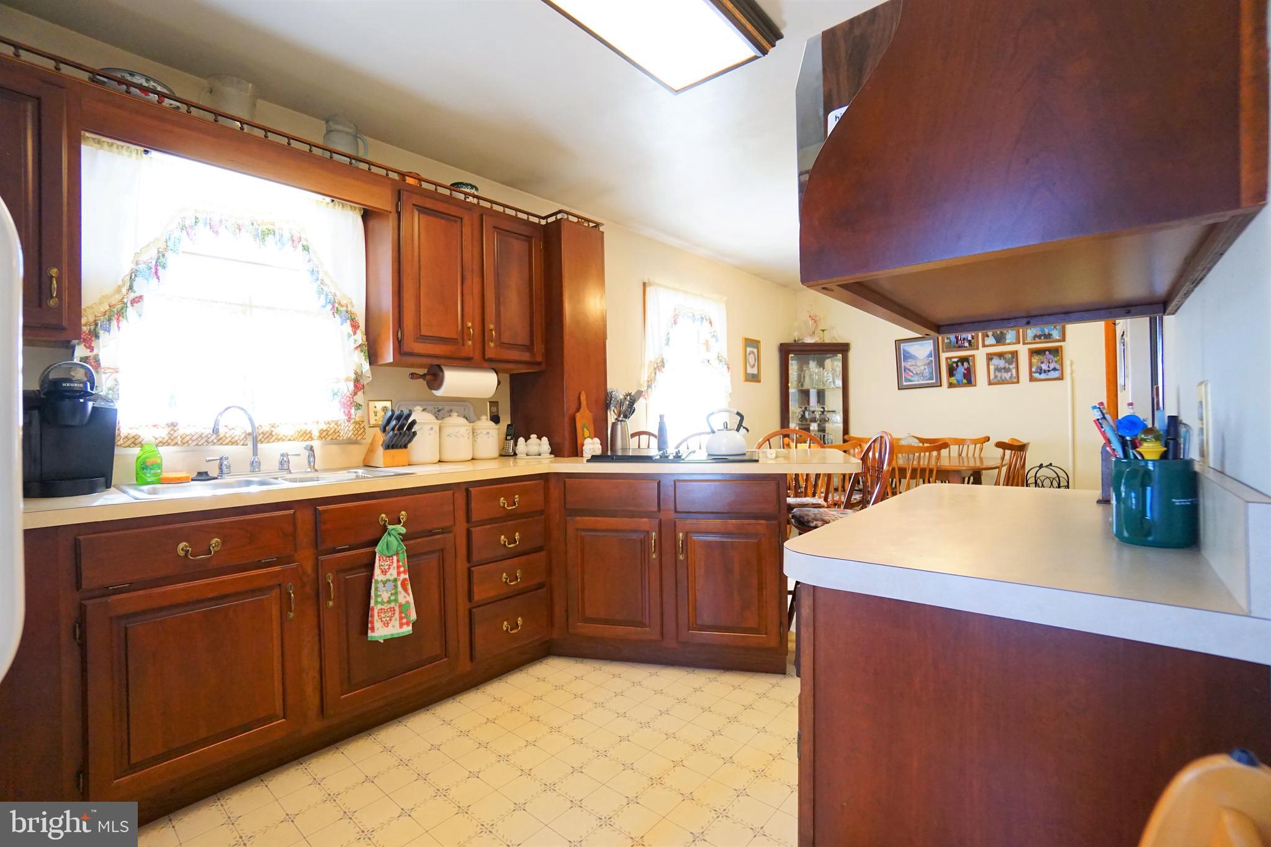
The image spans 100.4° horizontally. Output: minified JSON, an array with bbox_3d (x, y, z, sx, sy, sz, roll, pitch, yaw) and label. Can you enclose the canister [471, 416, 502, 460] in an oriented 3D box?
[{"bbox_3d":[-0.782,0.072,2.774,0.136,0.225,0.136,-1,0,43],"label":"canister"}]

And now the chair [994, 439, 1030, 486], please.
[{"bbox_3d":[2.378,0.575,3.656,0.540,0.910,0.510,-1,0,43],"label":"chair"}]

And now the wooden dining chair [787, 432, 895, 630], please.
[{"bbox_3d":[0.940,0.559,2.490,0.475,1.030,0.450,-1,0,10],"label":"wooden dining chair"}]

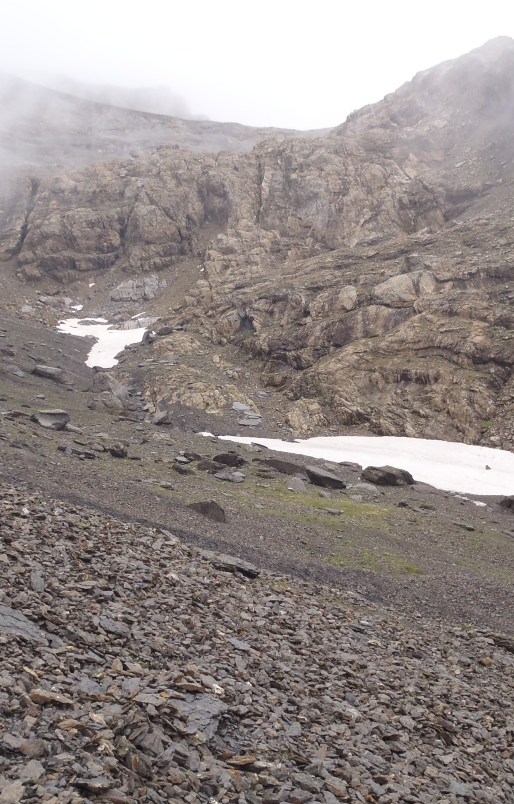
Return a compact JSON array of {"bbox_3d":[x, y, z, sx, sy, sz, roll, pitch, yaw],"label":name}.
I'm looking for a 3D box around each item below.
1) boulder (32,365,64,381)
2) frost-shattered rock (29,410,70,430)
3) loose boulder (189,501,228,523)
[{"bbox_3d":[-8.215,-1.157,34.000,1.179,0.529,0.825,0,0,-14],"label":"boulder"},{"bbox_3d":[-5.504,0.464,23.000,1.003,0.529,0.753,0,0,-13],"label":"frost-shattered rock"},{"bbox_3d":[-0.913,2.021,16.000,0.698,0.368,0.524,0,0,-3],"label":"loose boulder"}]

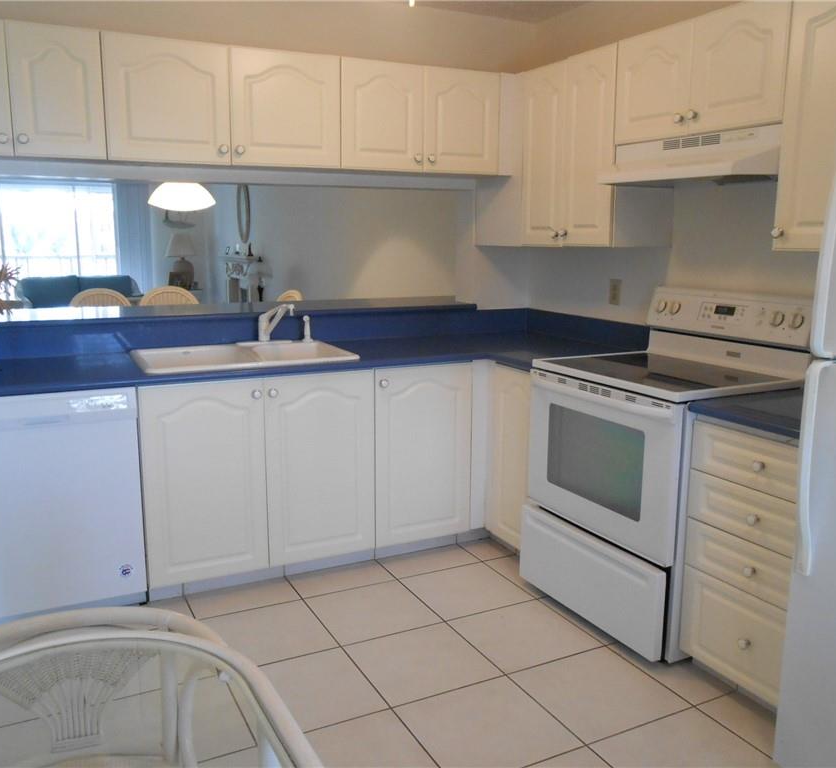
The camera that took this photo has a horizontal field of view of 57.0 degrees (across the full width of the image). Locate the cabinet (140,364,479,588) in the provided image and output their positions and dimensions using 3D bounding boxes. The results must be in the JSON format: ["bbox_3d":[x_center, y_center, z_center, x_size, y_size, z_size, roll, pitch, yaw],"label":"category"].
[{"bbox_3d":[-0.501,0.296,3.392,1.421,0.786,0.600,-5,11,-26],"label":"cabinet"}]

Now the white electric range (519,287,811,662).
[{"bbox_3d":[0.912,0.259,2.860,0.710,1.180,0.762,-5,11,-26],"label":"white electric range"}]

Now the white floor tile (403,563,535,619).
[{"bbox_3d":[0.189,0.831,3.104,0.401,0.010,0.401,-5,11,-26],"label":"white floor tile"}]

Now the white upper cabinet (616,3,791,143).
[{"bbox_3d":[1.092,-1.070,2.724,0.328,0.389,0.761,-5,11,-26],"label":"white upper cabinet"}]

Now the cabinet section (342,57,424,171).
[{"bbox_3d":[-0.220,-1.170,3.449,0.389,0.447,0.330,-5,11,-26],"label":"cabinet section"}]

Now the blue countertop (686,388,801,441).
[{"bbox_3d":[1.216,0.088,2.225,0.662,0.040,0.534,-5,12,-26],"label":"blue countertop"}]

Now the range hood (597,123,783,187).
[{"bbox_3d":[1.023,-0.799,2.737,0.483,0.150,0.761,-5,11,-26],"label":"range hood"}]

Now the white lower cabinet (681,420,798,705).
[{"bbox_3d":[1.232,0.487,2.311,0.621,0.776,0.532,-5,12,-26],"label":"white lower cabinet"}]

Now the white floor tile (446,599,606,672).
[{"bbox_3d":[0.374,0.895,2.746,0.402,0.010,0.402,-5,12,-26],"label":"white floor tile"}]

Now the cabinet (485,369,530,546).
[{"bbox_3d":[0.678,0.285,3.405,0.621,0.776,0.419,-5,12,-26],"label":"cabinet"}]

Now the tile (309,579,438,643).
[{"bbox_3d":[-0.174,0.863,2.925,0.401,0.010,0.401,-5,11,-26],"label":"tile"}]

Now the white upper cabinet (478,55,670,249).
[{"bbox_3d":[0.679,-1.013,3.499,0.329,0.764,1.035,-5,12,-26],"label":"white upper cabinet"}]

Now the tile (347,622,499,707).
[{"bbox_3d":[0.010,0.927,2.568,0.402,0.010,0.402,-5,12,-26],"label":"tile"}]

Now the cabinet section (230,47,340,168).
[{"bbox_3d":[-0.601,-1.136,3.264,0.459,0.447,0.330,-5,11,-26],"label":"cabinet section"}]

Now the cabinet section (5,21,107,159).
[{"bbox_3d":[-1.359,-1.069,2.896,0.308,0.447,0.330,-5,11,-26],"label":"cabinet section"}]

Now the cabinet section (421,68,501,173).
[{"bbox_3d":[0.130,-1.201,3.619,0.391,0.447,0.330,-5,11,-26],"label":"cabinet section"}]

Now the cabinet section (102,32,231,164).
[{"bbox_3d":[-1.014,-1.100,3.064,0.462,0.447,0.330,-5,11,-26],"label":"cabinet section"}]

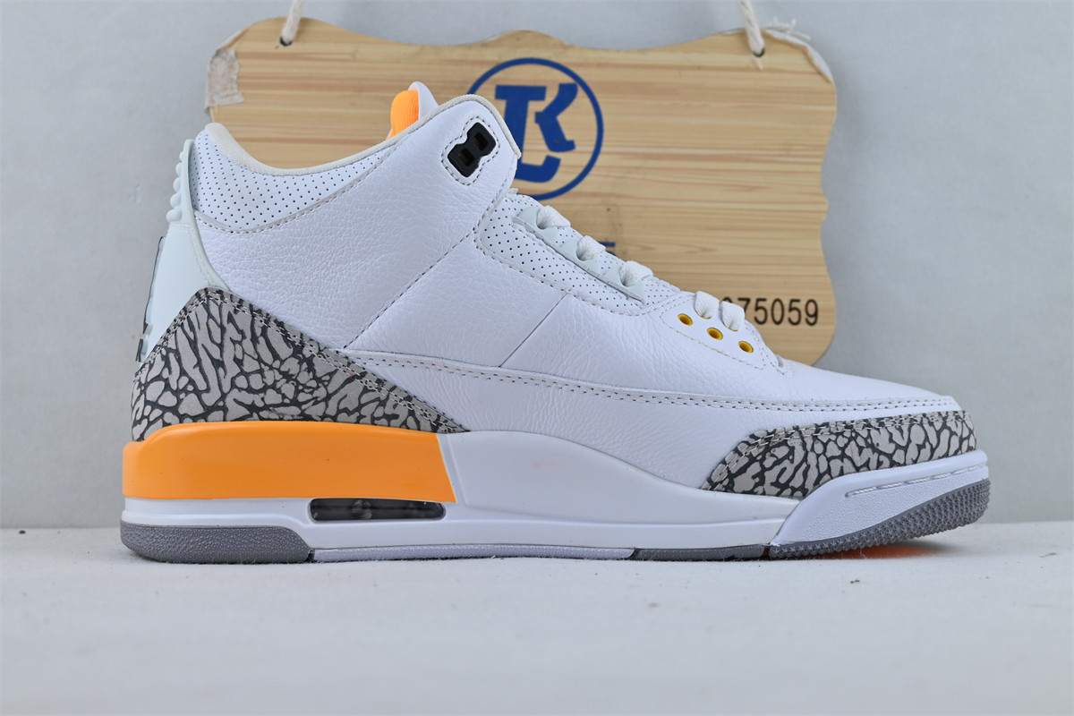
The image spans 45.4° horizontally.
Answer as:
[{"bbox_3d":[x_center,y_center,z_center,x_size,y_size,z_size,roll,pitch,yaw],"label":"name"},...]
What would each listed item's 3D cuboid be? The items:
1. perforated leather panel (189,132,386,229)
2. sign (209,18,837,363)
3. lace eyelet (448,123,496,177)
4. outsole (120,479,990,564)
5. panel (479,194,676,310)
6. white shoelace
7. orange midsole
[{"bbox_3d":[-0.080,-0.057,0.414,0.065,0.032,0.022,0,-2,6],"label":"perforated leather panel"},{"bbox_3d":[-0.006,-0.073,0.565,0.277,0.153,0.010,0,-2,0],"label":"sign"},{"bbox_3d":[-0.021,-0.067,0.412,0.011,0.017,0.005,38,-5,-3],"label":"lace eyelet"},{"bbox_3d":[0.011,0.053,0.447,0.297,0.026,0.107,0,-2,-5],"label":"outsole"},{"bbox_3d":[0.013,-0.034,0.420,0.068,0.026,0.025,28,-4,-4],"label":"panel"},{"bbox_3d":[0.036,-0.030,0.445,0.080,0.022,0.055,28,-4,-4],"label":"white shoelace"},{"bbox_3d":[-0.082,0.034,0.438,0.114,0.026,0.083,0,-2,-5],"label":"orange midsole"}]

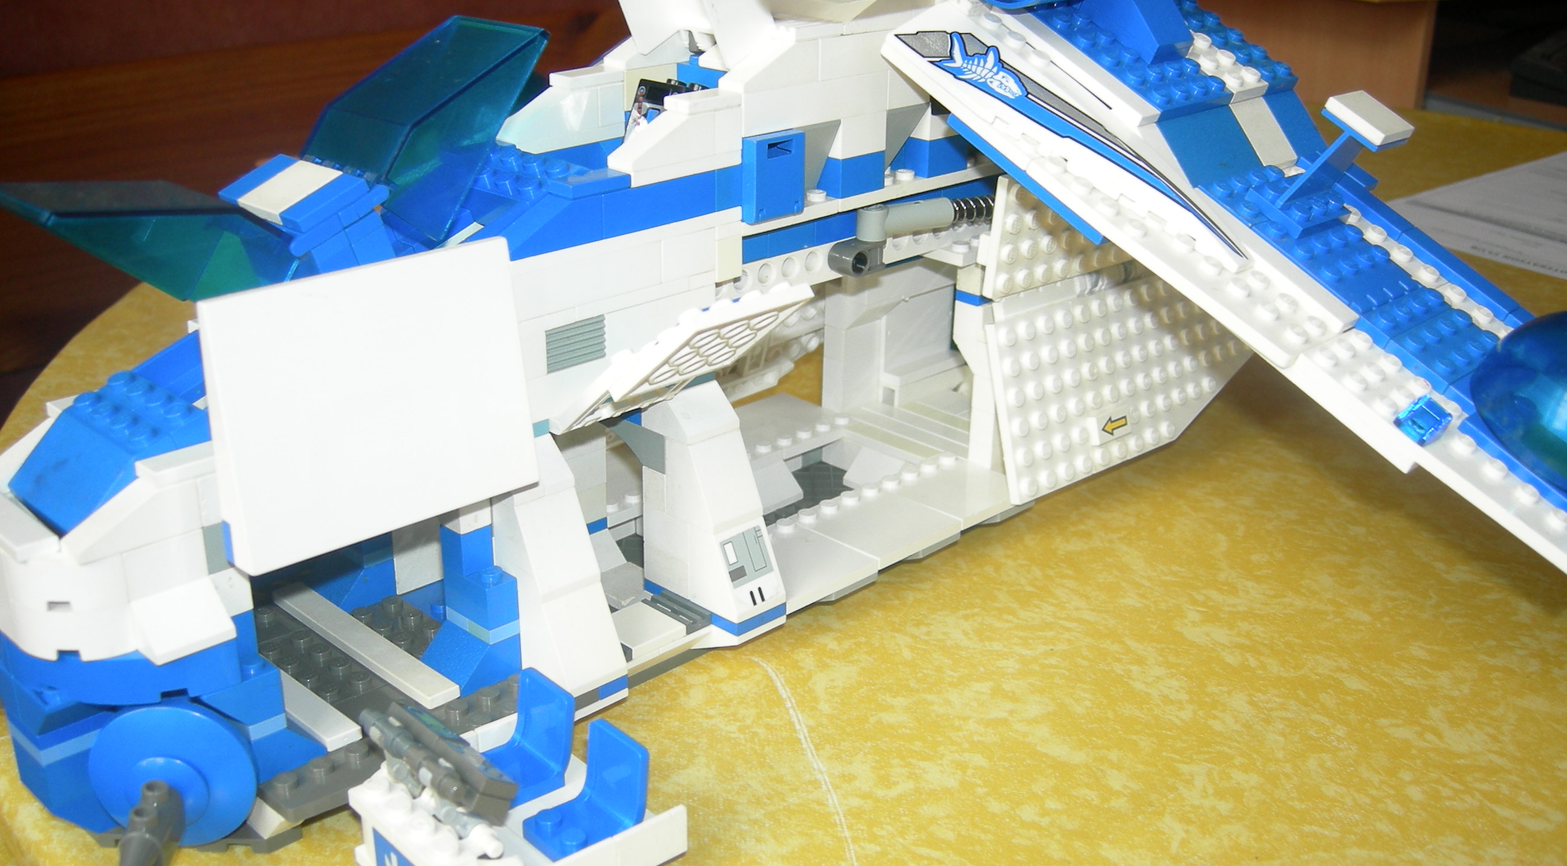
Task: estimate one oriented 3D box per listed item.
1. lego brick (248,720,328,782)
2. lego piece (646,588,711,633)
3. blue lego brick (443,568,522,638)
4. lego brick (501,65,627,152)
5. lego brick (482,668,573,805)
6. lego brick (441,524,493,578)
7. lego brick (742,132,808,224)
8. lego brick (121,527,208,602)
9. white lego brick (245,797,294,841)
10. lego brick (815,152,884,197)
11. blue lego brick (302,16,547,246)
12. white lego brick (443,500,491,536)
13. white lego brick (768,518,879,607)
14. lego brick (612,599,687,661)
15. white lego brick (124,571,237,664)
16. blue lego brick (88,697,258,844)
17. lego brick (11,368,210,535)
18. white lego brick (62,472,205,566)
[{"bbox_3d":[-0.099,0.058,0.314,0.015,0.010,0.016,20,29,41],"label":"lego brick"},{"bbox_3d":[-0.025,0.041,0.376,0.016,0.003,0.008,21,29,41],"label":"lego piece"},{"bbox_3d":[-0.064,0.033,0.343,0.016,0.011,0.008,20,29,41],"label":"blue lego brick"},{"bbox_3d":[-0.052,-0.075,0.377,0.008,0.016,0.032,20,28,40],"label":"lego brick"},{"bbox_3d":[-0.054,0.062,0.328,0.019,0.020,0.016,-18,28,-39],"label":"lego brick"},{"bbox_3d":[-0.066,0.024,0.343,0.008,0.010,0.008,20,29,41],"label":"lego brick"},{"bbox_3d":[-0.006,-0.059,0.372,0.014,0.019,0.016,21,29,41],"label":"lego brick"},{"bbox_3d":[-0.112,0.022,0.292,0.009,0.010,0.016,20,29,41],"label":"lego brick"},{"bbox_3d":[-0.100,0.074,0.320,0.010,0.006,0.009,20,28,40],"label":"white lego brick"},{"bbox_3d":[0.016,-0.064,0.397,0.010,0.010,0.016,21,29,41],"label":"lego brick"},{"bbox_3d":[-0.073,-0.066,0.326,0.032,0.049,0.018,20,-10,40],"label":"blue lego brick"},{"bbox_3d":[-0.068,0.016,0.349,0.008,0.010,0.008,20,28,40],"label":"white lego brick"},{"bbox_3d":[0.001,0.032,0.401,0.032,0.005,0.032,20,29,41],"label":"white lego brick"},{"bbox_3d":[-0.033,0.044,0.368,0.016,0.003,0.016,21,29,41],"label":"lego brick"},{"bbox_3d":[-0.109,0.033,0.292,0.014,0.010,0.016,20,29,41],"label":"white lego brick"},{"bbox_3d":[-0.118,0.068,0.314,0.032,0.032,0.007,0,22,-2],"label":"blue lego brick"},{"bbox_3d":[-0.125,0.003,0.300,0.032,0.011,0.033,20,46,41],"label":"lego brick"},{"bbox_3d":[-0.121,0.015,0.302,0.008,0.010,0.024,21,29,41],"label":"white lego brick"}]

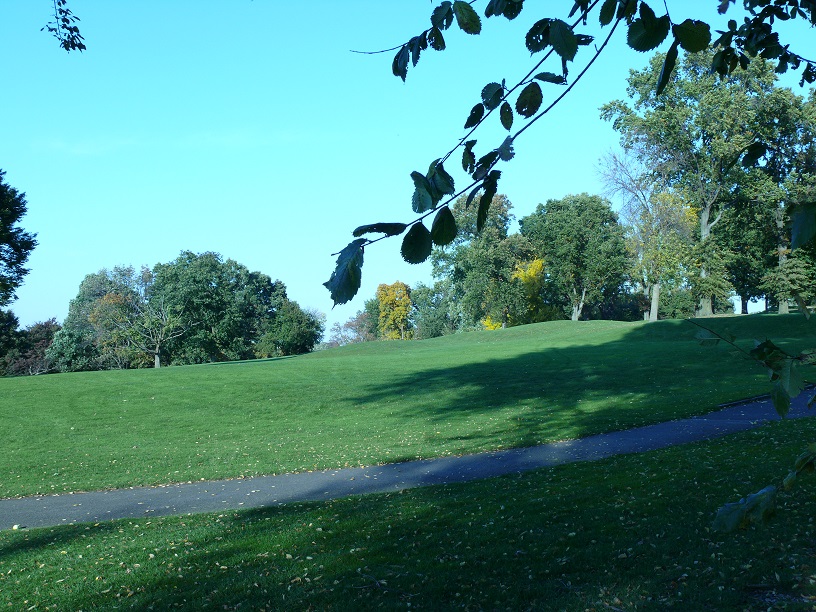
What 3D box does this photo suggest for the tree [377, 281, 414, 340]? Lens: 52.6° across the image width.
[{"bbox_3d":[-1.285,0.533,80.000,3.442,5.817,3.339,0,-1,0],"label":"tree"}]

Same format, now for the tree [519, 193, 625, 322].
[{"bbox_3d":[12.511,-3.663,62.000,7.965,9.656,7.726,0,-1,0],"label":"tree"}]

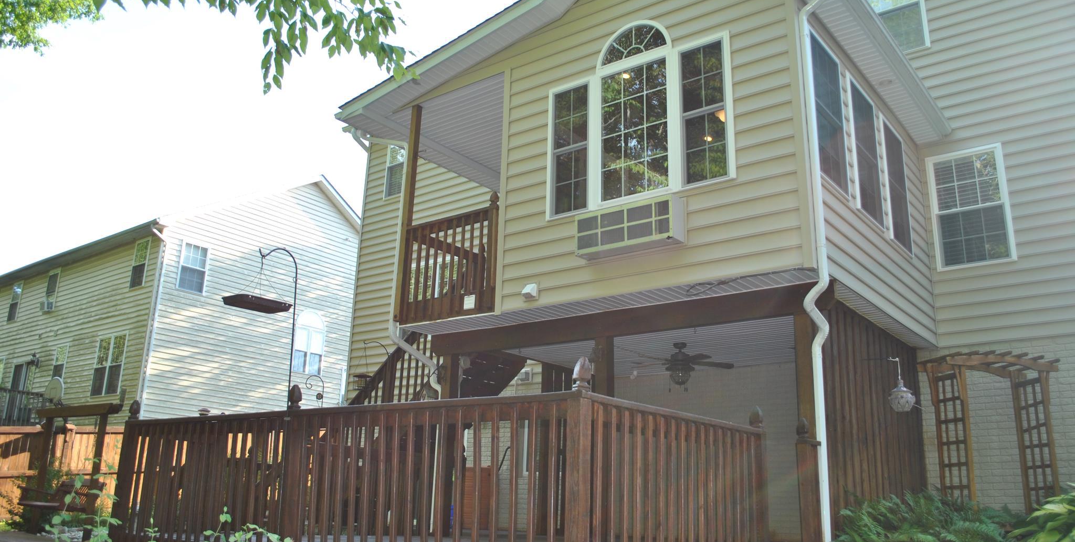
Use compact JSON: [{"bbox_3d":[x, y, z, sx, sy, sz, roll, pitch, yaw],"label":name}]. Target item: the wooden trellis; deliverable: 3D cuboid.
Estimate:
[{"bbox_3d":[4.922,1.910,8.604,1.360,2.060,0.660,5,-16,-13],"label":"wooden trellis"}]

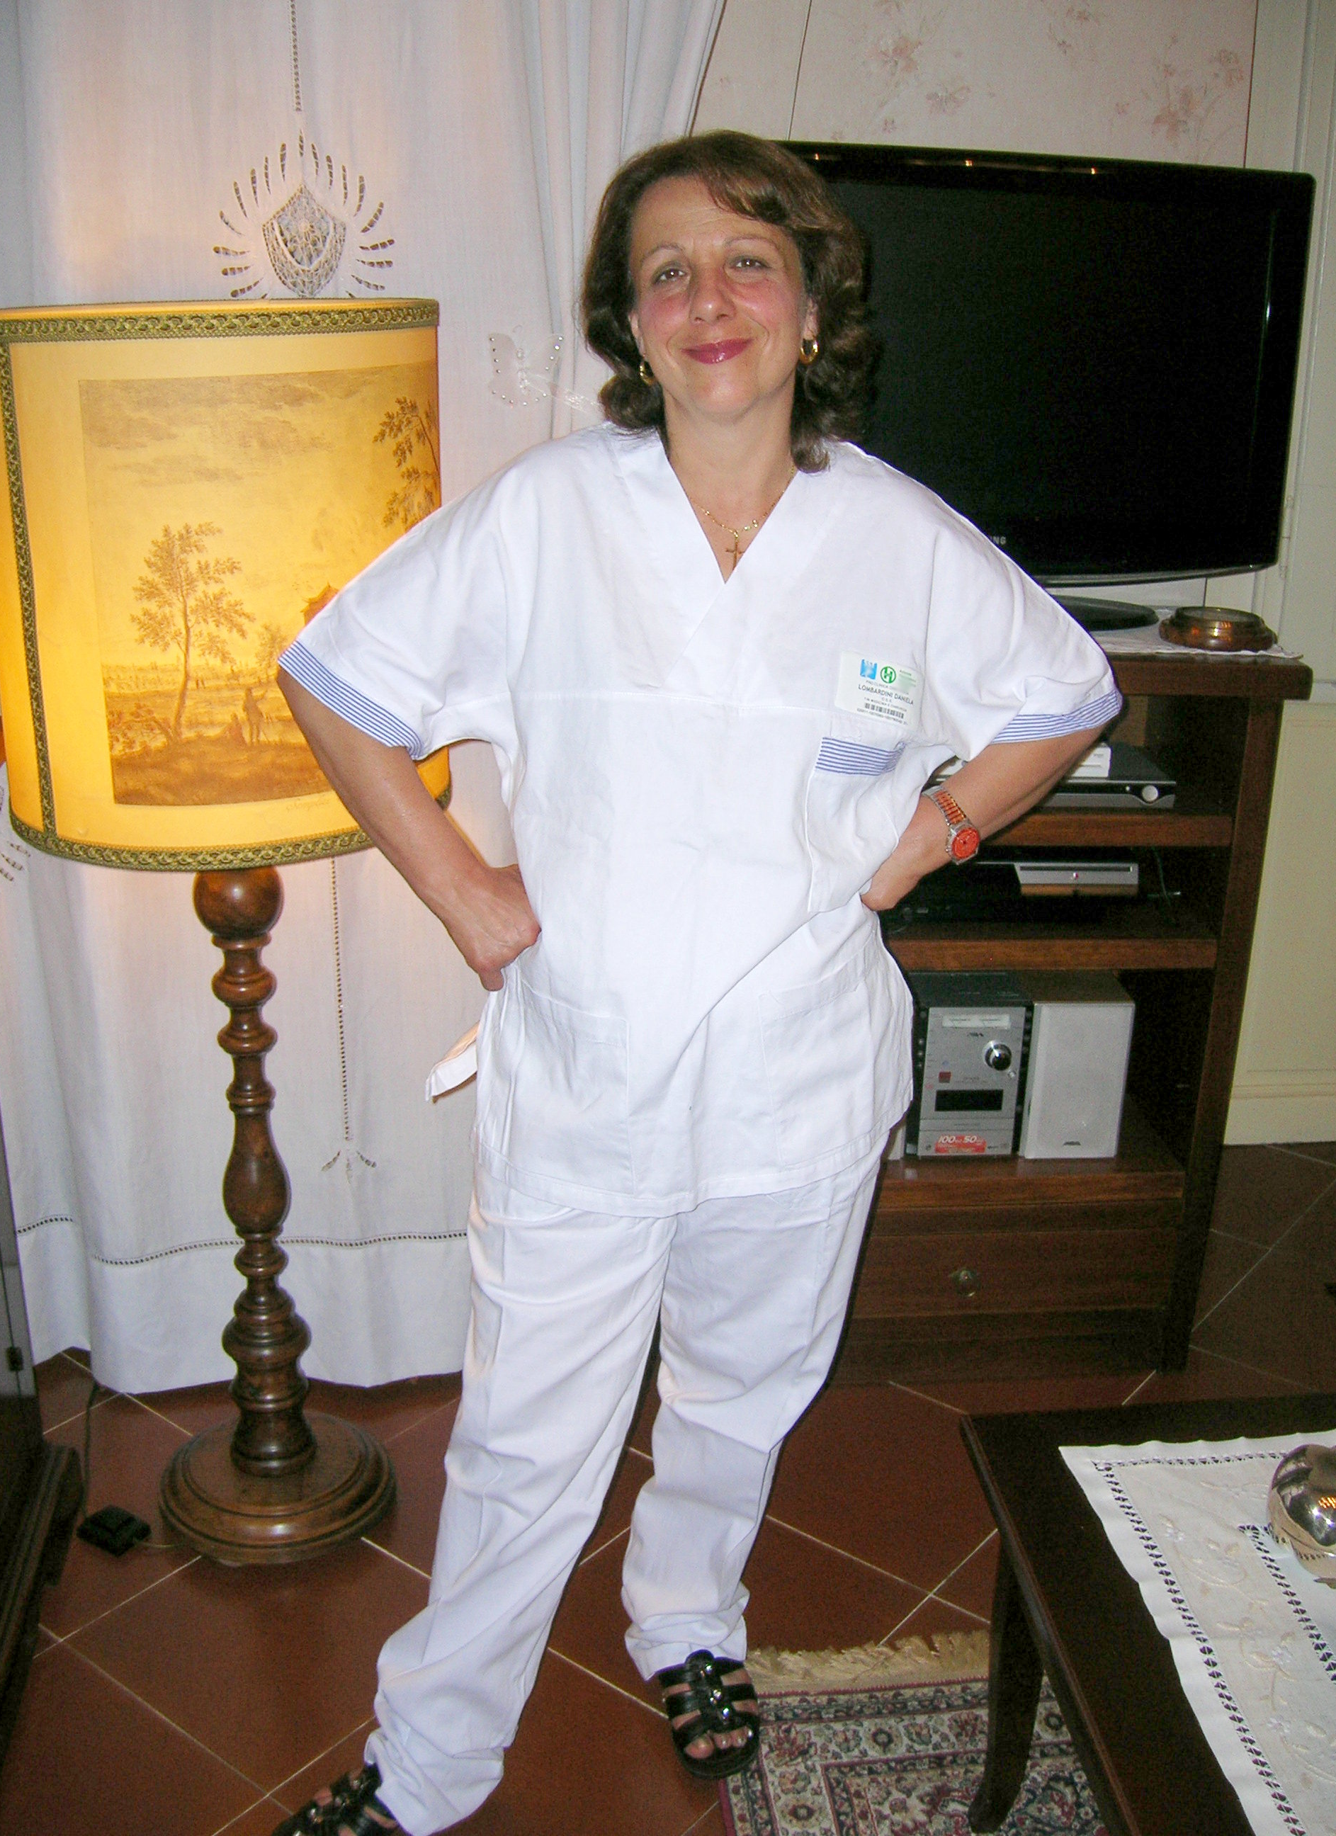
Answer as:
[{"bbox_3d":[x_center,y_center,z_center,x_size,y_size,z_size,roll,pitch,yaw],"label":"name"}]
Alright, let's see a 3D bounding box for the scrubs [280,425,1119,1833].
[{"bbox_3d":[0.021,0.246,1.701,0.730,1.365,0.370,1,19,0],"label":"scrubs"}]

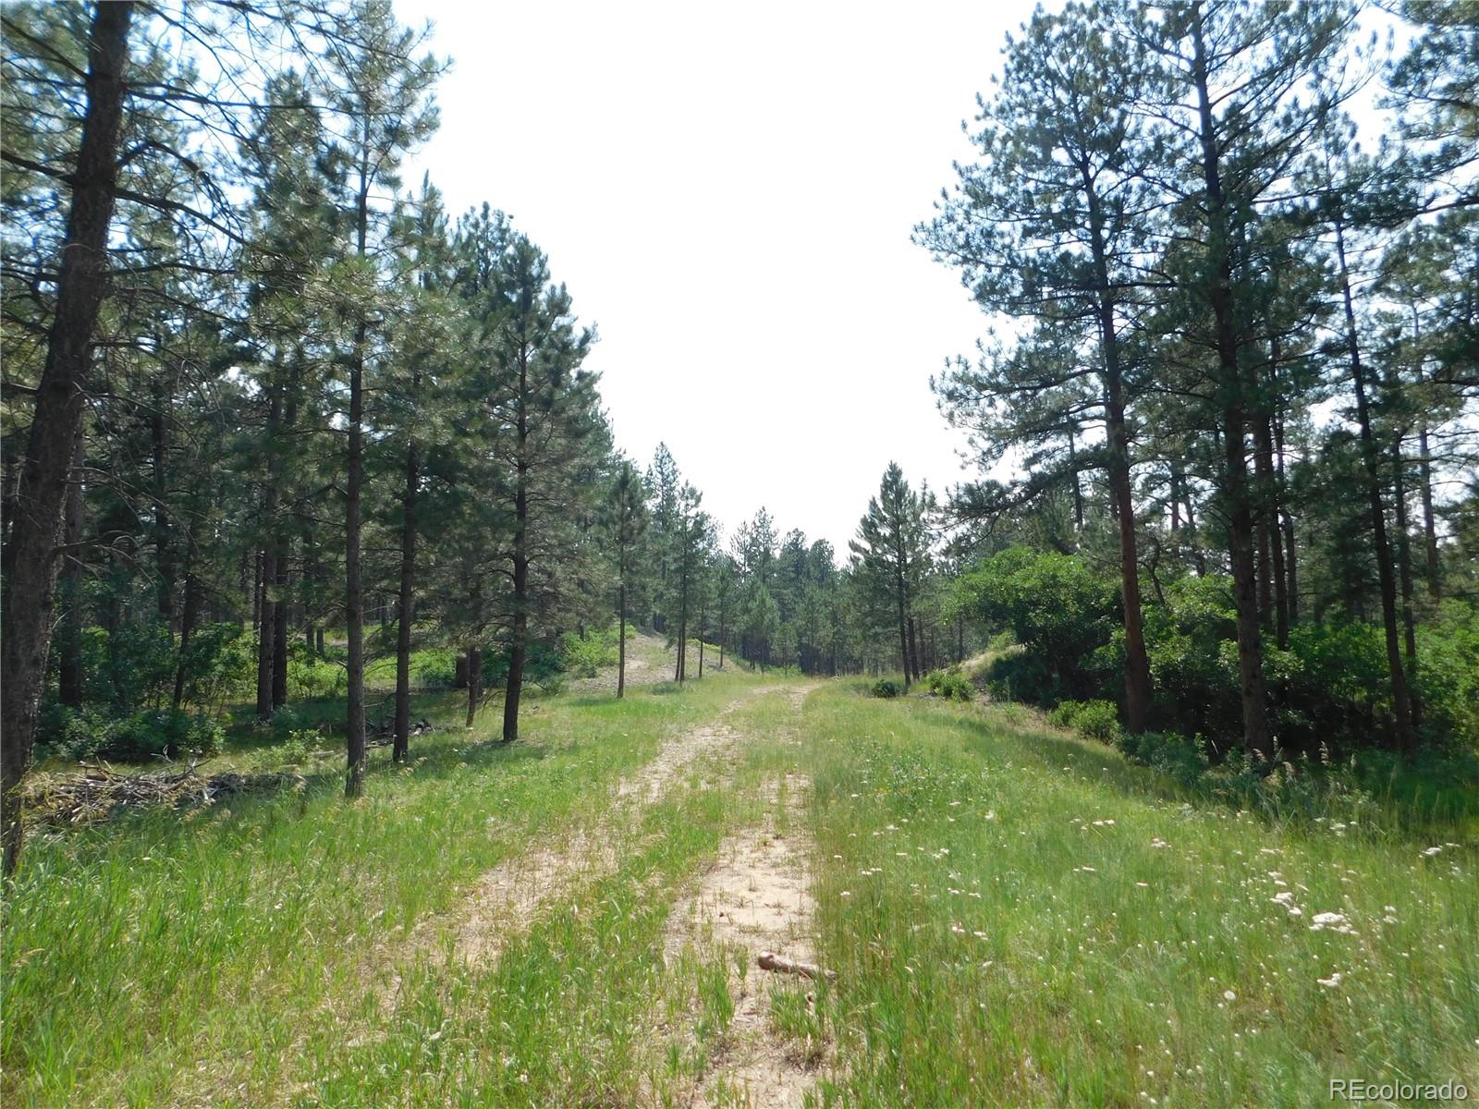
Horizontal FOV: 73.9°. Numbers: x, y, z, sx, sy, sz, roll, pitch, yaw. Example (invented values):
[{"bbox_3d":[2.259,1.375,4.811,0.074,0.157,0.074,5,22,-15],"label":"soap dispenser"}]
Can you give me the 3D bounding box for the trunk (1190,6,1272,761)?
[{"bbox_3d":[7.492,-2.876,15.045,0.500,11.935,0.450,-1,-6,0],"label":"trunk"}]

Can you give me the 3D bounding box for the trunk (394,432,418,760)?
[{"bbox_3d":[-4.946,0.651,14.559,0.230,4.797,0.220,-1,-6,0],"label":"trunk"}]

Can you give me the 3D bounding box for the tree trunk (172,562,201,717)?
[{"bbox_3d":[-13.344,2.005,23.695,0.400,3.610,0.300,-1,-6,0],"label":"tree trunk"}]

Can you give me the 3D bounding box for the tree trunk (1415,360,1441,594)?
[{"bbox_3d":[20.695,-2.263,29.538,0.341,7.359,0.341,-4,-9,35],"label":"tree trunk"}]

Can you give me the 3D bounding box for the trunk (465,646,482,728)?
[{"bbox_3d":[-5.780,2.876,21.307,0.190,1.764,0.190,4,-8,-15],"label":"trunk"}]

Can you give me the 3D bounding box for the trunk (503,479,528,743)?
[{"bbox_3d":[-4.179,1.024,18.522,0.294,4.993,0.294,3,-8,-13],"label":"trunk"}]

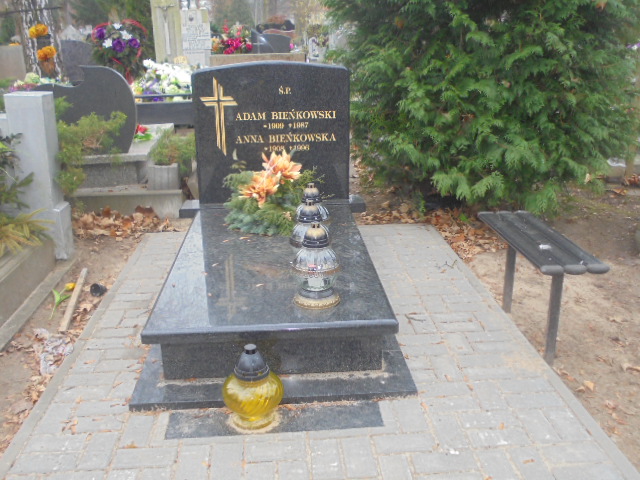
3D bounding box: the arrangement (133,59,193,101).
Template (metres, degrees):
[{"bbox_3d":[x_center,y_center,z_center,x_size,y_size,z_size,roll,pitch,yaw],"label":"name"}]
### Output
[{"bbox_3d":[-1.823,-1.836,7.405,0.740,0.480,0.550,-2,18,-3],"label":"arrangement"}]

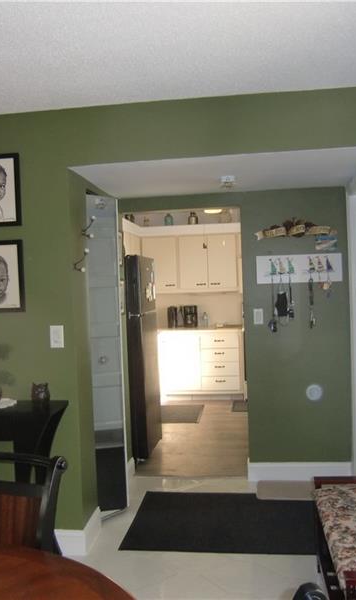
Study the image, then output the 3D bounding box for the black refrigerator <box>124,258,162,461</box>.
[{"bbox_3d":[-0.590,0.494,5.016,0.720,1.731,0.700,-2,2,8],"label":"black refrigerator"}]

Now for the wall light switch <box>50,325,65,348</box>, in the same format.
[{"bbox_3d":[-0.660,0.202,3.056,0.071,0.120,0.013,-2,2,8],"label":"wall light switch"}]

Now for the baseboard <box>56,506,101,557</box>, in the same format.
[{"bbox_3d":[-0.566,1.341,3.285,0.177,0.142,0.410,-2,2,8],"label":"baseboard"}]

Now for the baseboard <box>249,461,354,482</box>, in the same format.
[{"bbox_3d":[0.891,1.267,4.073,0.748,0.140,0.020,-2,2,8],"label":"baseboard"}]

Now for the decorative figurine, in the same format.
[{"bbox_3d":[-0.747,0.505,3.031,0.088,0.103,0.075,-2,1,7],"label":"decorative figurine"}]

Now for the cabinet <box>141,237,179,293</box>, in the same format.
[{"bbox_3d":[-0.204,-0.463,7.450,0.503,0.765,0.330,-2,2,8],"label":"cabinet"}]

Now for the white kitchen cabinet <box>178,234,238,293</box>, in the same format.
[{"bbox_3d":[0.423,-0.481,7.364,0.765,0.767,0.330,-2,2,8],"label":"white kitchen cabinet"}]

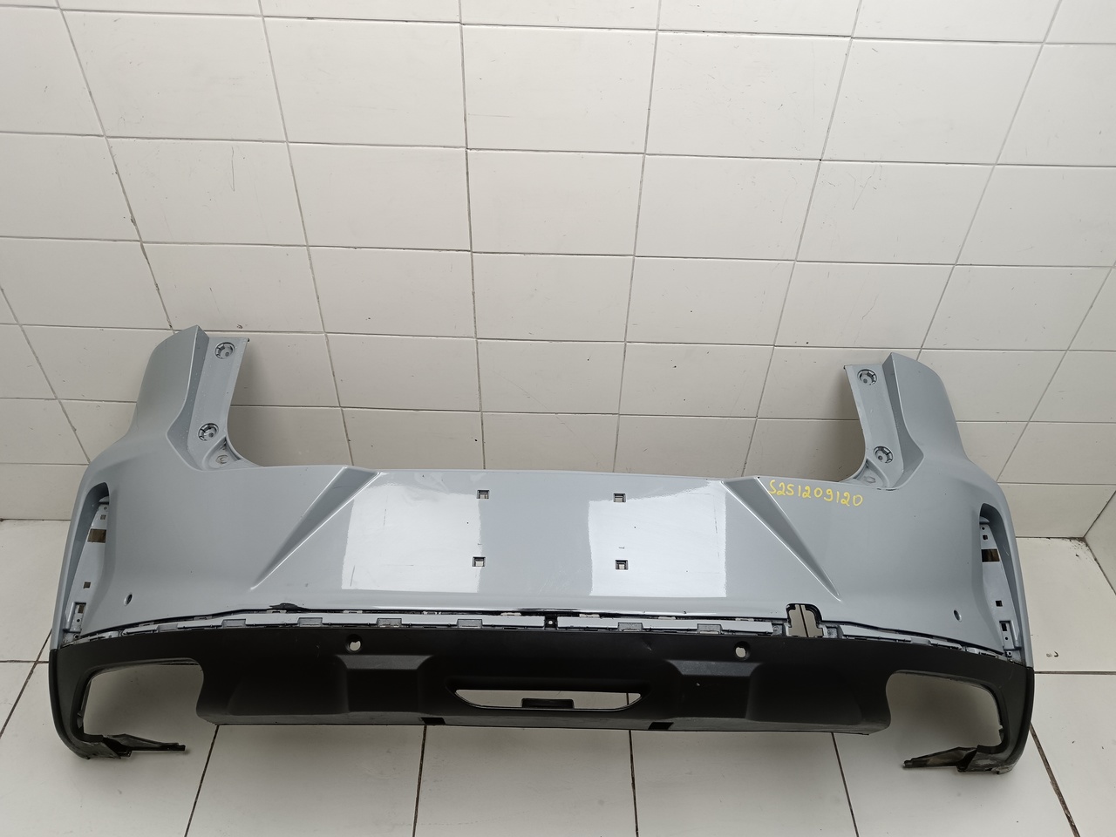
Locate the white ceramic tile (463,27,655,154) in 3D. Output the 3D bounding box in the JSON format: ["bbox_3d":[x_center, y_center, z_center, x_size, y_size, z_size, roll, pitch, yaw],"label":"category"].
[{"bbox_3d":[0.000,-0.530,1.411,0.300,0.200,0.009,1,43,-1],"label":"white ceramic tile"}]

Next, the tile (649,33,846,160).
[{"bbox_3d":[0.302,-0.523,1.417,0.300,0.200,0.009,1,43,-1],"label":"tile"}]

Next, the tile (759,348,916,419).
[{"bbox_3d":[0.586,-0.075,1.838,0.300,0.200,0.009,1,43,-1],"label":"tile"}]

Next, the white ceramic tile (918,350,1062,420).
[{"bbox_3d":[0.887,-0.068,1.844,0.300,0.200,0.009,1,43,-1],"label":"white ceramic tile"}]

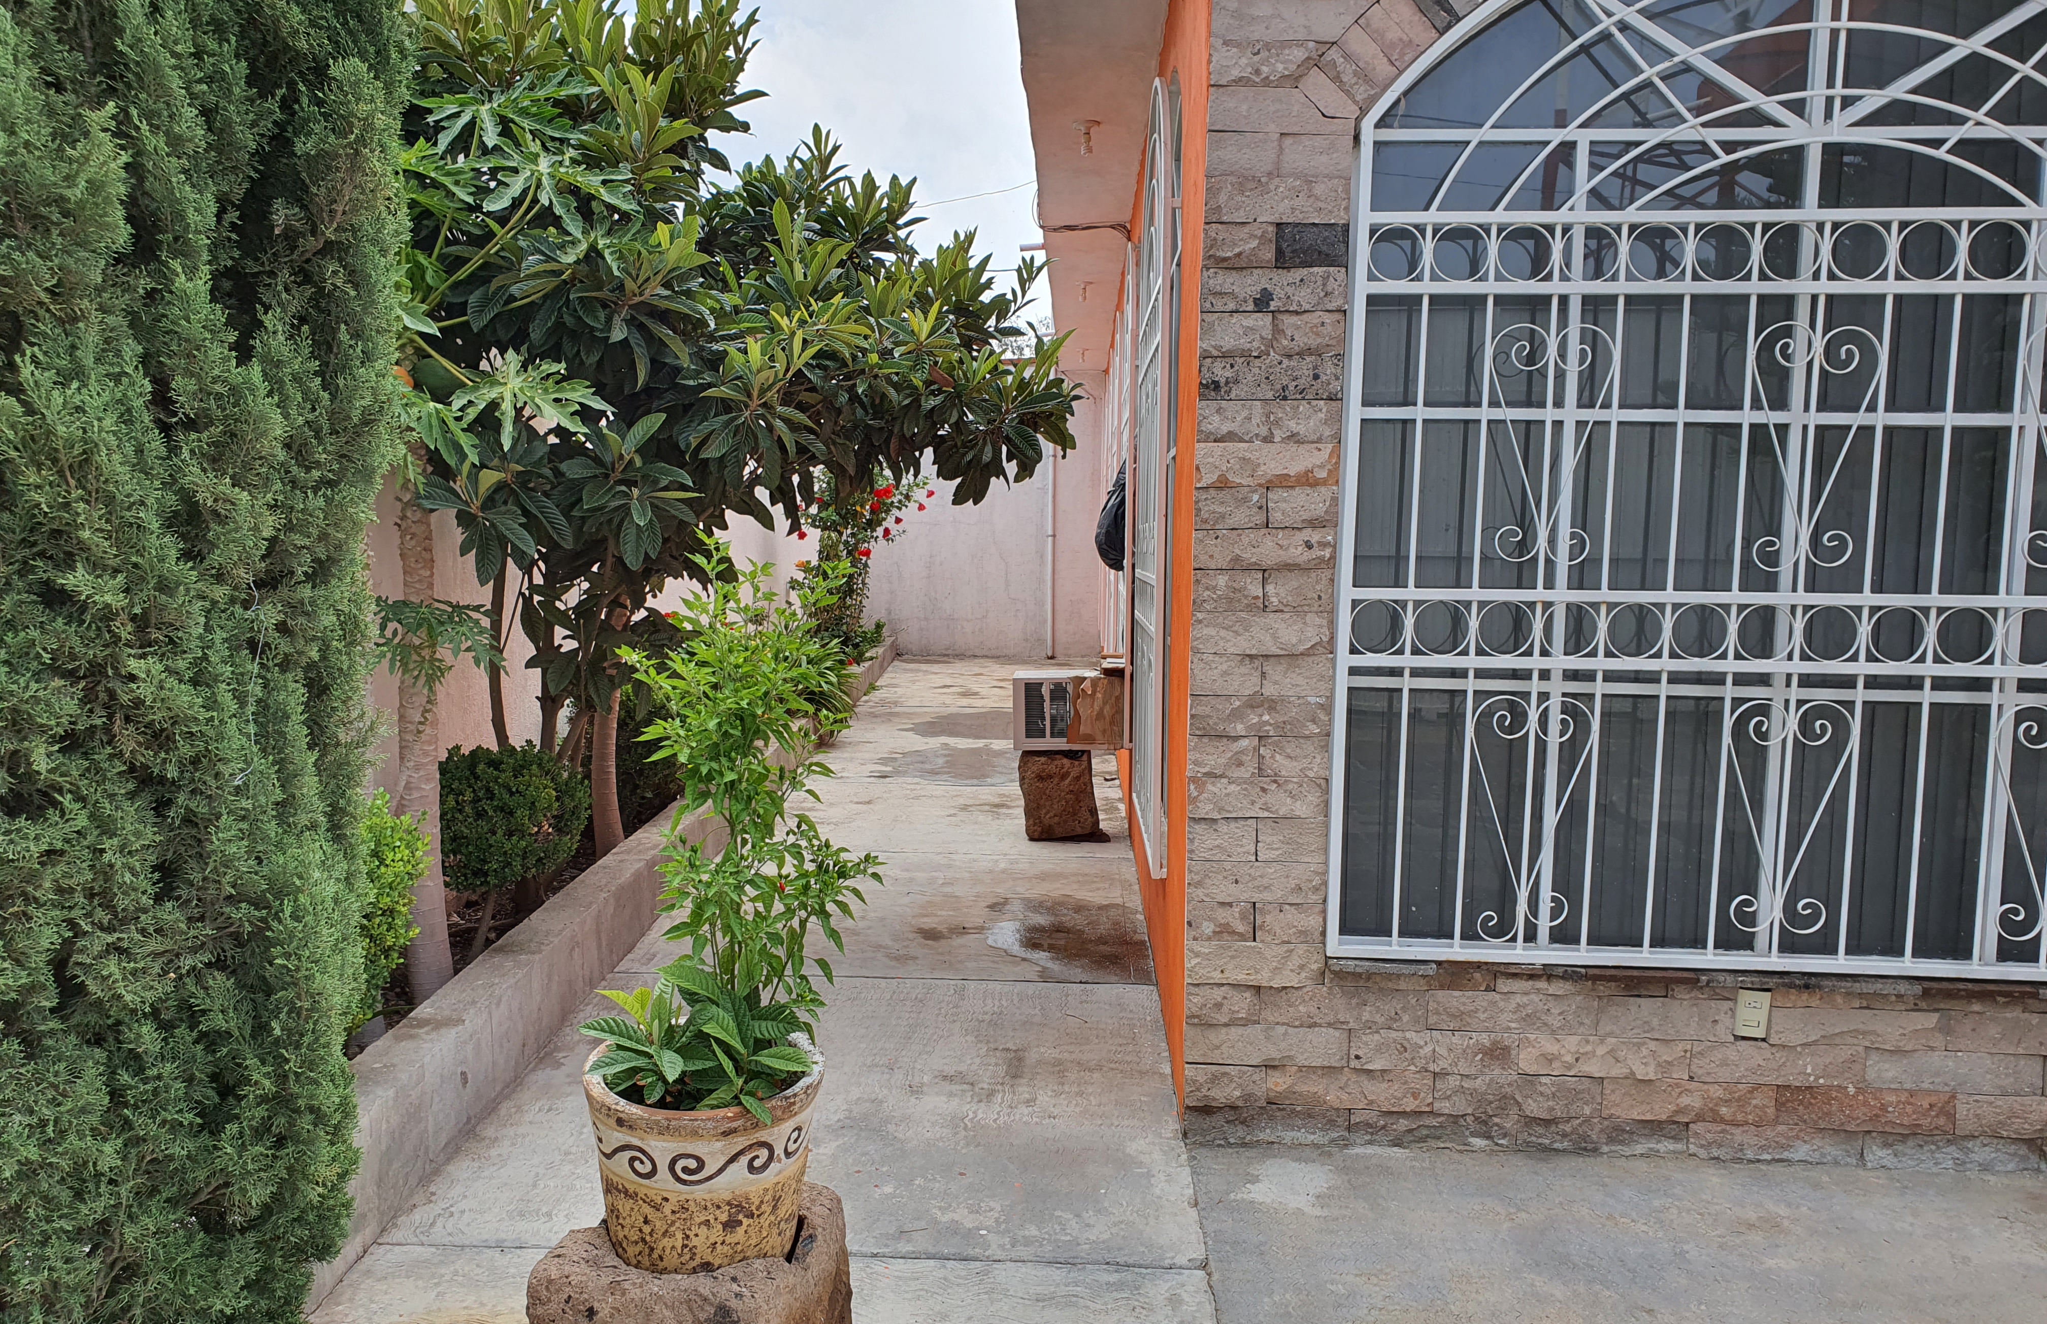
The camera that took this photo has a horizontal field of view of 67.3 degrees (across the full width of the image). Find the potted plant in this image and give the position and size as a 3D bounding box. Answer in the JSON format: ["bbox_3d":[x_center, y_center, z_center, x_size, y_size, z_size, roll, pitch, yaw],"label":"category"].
[{"bbox_3d":[-0.463,0.382,2.436,0.460,1.120,0.440,1,8,1],"label":"potted plant"}]

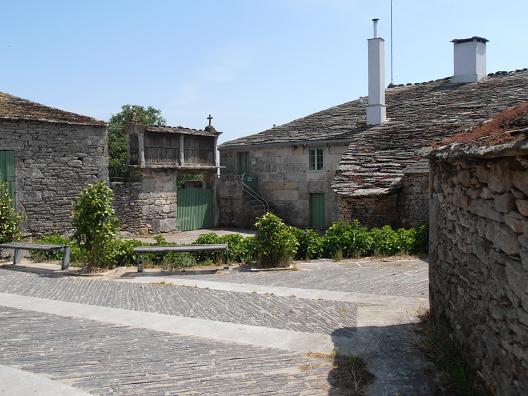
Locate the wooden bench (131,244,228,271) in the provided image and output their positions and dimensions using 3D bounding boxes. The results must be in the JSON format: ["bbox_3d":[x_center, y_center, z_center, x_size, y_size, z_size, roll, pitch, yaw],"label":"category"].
[{"bbox_3d":[-1.710,1.260,11.600,1.930,0.460,0.420,-1,2,-12],"label":"wooden bench"}]

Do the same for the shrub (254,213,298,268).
[{"bbox_3d":[0.272,0.926,12.300,0.920,1.170,0.920,-1,2,-6],"label":"shrub"}]

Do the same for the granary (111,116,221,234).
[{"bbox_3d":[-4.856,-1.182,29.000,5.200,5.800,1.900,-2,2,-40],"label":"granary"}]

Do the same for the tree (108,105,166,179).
[{"bbox_3d":[-7.568,-1.810,33.500,3.800,6.900,3.800,-1,2,0],"label":"tree"}]

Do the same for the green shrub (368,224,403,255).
[{"bbox_3d":[3.057,1.077,14.200,0.800,0.760,0.800,-1,2,0],"label":"green shrub"}]

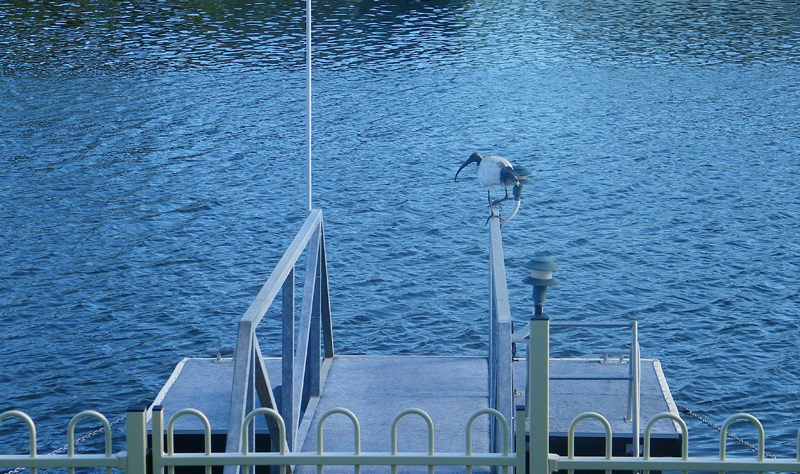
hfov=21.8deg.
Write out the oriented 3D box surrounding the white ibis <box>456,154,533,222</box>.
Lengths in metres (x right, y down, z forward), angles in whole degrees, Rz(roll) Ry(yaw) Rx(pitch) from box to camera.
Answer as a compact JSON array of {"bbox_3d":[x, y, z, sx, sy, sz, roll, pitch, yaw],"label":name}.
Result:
[{"bbox_3d":[0.504,-0.279,11.850,0.480,0.380,0.190,7,12,36],"label":"white ibis"}]

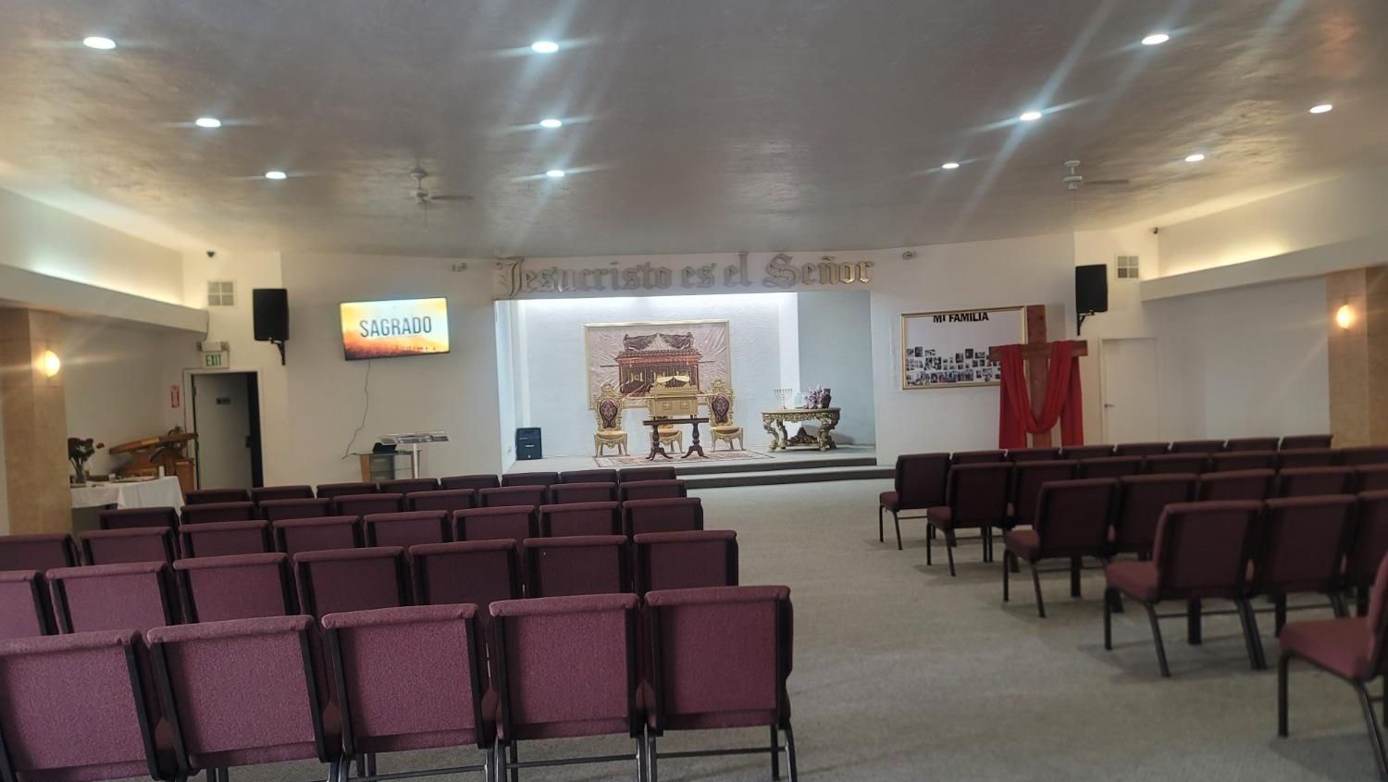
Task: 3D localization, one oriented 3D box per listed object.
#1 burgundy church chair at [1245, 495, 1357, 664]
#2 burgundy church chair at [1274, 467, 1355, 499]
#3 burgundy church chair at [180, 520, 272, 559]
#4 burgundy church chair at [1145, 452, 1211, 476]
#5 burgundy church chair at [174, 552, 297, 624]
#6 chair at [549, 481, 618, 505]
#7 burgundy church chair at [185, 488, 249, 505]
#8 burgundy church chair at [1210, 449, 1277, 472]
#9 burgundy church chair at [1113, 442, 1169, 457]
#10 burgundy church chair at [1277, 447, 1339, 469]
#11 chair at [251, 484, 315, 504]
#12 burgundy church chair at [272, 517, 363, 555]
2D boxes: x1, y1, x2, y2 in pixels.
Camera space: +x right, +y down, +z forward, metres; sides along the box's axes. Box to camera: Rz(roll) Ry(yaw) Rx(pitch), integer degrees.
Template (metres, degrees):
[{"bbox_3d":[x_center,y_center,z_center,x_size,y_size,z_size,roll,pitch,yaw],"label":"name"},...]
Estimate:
[{"bbox_3d":[3.021,0.952,5.243,0.510,0.850,0.666,-2,0,-6],"label":"burgundy church chair"},{"bbox_3d":[3.907,0.916,6.594,0.510,0.850,0.666,-2,0,-3],"label":"burgundy church chair"},{"bbox_3d":[-2.708,1.188,5.991,0.492,0.840,0.656,-2,0,-11],"label":"burgundy church chair"},{"bbox_3d":[3.679,0.915,7.929,0.492,0.840,0.656,-2,0,-1],"label":"burgundy church chair"},{"bbox_3d":[-2.047,1.157,4.678,0.501,0.851,0.637,-2,0,-9],"label":"burgundy church chair"},{"bbox_3d":[-0.825,1.110,7.657,0.492,0.840,0.656,-2,0,-5],"label":"chair"},{"bbox_3d":[-3.903,1.239,8.409,0.501,0.851,0.637,-2,0,-10],"label":"burgundy church chair"},{"bbox_3d":[4.233,0.900,7.974,0.501,0.851,0.637,-2,0,-1],"label":"burgundy church chair"},{"bbox_3d":[4.034,0.903,9.303,0.492,0.840,0.656,-2,0,-3],"label":"burgundy church chair"},{"bbox_3d":[4.732,0.879,7.985,0.501,0.851,0.637,-2,0,-1],"label":"burgundy church chair"},{"bbox_3d":[-3.435,1.232,8.606,0.505,0.862,0.630,-2,0,-8],"label":"chair"},{"bbox_3d":[-2.180,1.158,6.017,0.497,0.852,0.638,-2,0,-10],"label":"burgundy church chair"}]

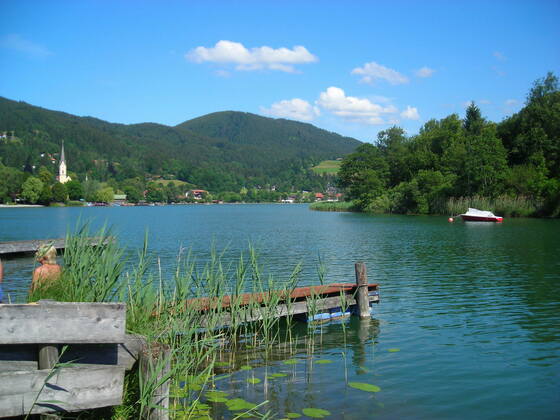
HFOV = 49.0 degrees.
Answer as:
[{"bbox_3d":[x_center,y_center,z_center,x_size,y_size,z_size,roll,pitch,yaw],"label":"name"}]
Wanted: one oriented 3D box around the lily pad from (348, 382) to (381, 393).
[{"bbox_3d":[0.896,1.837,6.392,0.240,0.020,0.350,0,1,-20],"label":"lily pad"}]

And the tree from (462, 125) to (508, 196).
[{"bbox_3d":[34.100,-7.052,102.000,7.633,14.270,7.251,0,1,0],"label":"tree"}]

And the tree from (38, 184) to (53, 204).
[{"bbox_3d":[-171.669,-11.164,450.000,10.249,15.007,9.736,0,1,0],"label":"tree"}]

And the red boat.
[{"bbox_3d":[21.031,0.531,64.000,4.200,1.300,1.750,0,1,41],"label":"red boat"}]

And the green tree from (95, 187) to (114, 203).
[{"bbox_3d":[-128.477,-10.981,450.000,14.641,12.445,13.909,0,1,0],"label":"green tree"}]

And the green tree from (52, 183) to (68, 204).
[{"bbox_3d":[-160.688,-12.445,450.000,11.713,15.373,11.127,0,1,0],"label":"green tree"}]

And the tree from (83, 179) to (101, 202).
[{"bbox_3d":[-137.994,-13.909,450.000,13.177,18.302,12.518,0,1,0],"label":"tree"}]

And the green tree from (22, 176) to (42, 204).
[{"bbox_3d":[-179.897,-13.936,445.000,15.927,20.632,15.130,0,1,0],"label":"green tree"}]

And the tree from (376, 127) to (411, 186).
[{"bbox_3d":[23.634,-9.162,128.000,7.080,16.450,6.726,0,1,0],"label":"tree"}]

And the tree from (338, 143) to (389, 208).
[{"bbox_3d":[16.708,-6.703,123.000,10.005,13.607,9.505,0,1,0],"label":"tree"}]

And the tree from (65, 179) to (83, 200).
[{"bbox_3d":[-152.851,-14.249,455.000,13.324,18.135,12.657,0,1,0],"label":"tree"}]

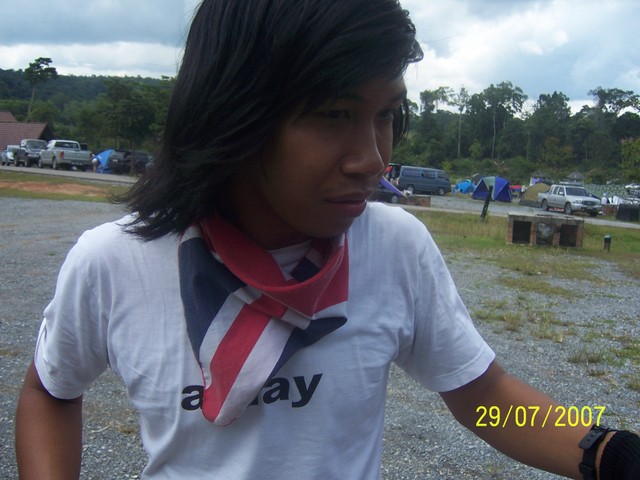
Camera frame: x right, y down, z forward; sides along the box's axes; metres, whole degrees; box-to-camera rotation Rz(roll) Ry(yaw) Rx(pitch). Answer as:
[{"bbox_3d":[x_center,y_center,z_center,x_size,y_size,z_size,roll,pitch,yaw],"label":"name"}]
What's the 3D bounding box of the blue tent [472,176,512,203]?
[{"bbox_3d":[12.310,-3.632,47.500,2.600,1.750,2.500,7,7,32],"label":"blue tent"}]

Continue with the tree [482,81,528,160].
[{"bbox_3d":[27.719,-17.428,100.000,6.600,12.600,6.400,5,6,16],"label":"tree"}]

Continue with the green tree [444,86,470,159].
[{"bbox_3d":[20.583,-17.127,100.000,4.000,12.000,4.000,5,6,14],"label":"green tree"}]

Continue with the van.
[{"bbox_3d":[7.650,-4.480,50.520,4.700,1.970,1.750,1,6,-24],"label":"van"}]

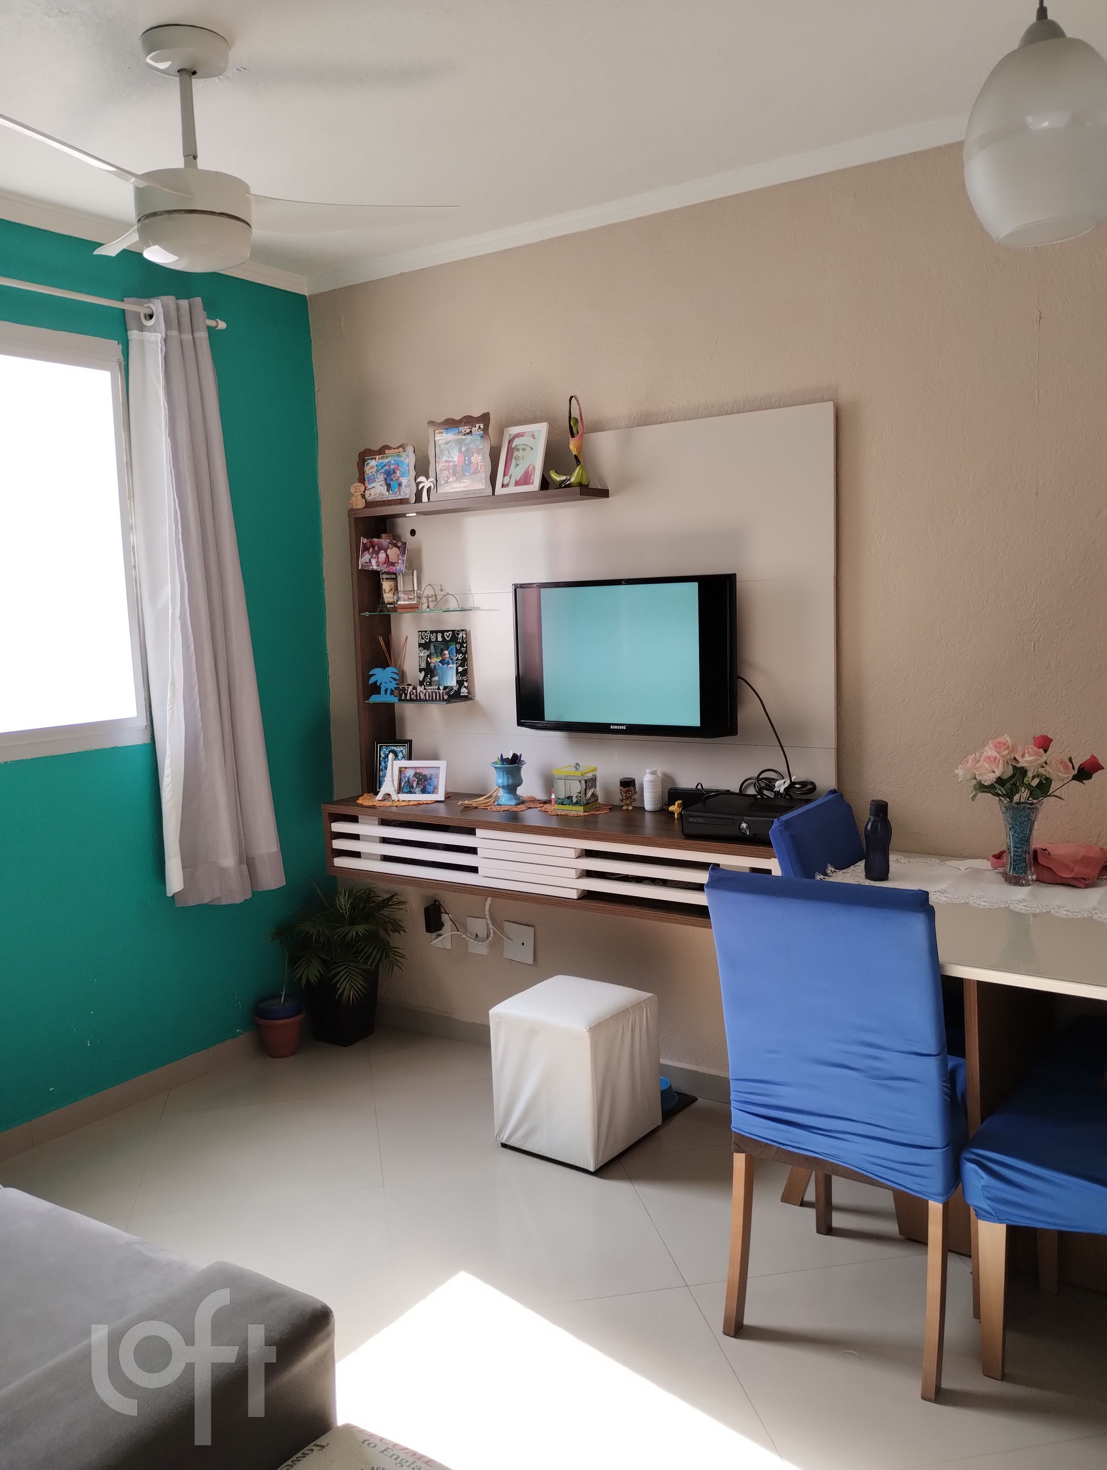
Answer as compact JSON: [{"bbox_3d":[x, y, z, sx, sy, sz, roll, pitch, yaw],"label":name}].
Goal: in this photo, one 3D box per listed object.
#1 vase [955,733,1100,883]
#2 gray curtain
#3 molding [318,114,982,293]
[{"bbox_3d":[1.078,0.169,2.704,0.300,0.337,0.260,2,8,34],"label":"vase"},{"bbox_3d":[-1.022,-0.353,3.546,0.120,1.740,0.430,2,8,34],"label":"gray curtain"},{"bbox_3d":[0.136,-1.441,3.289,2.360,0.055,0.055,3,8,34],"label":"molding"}]

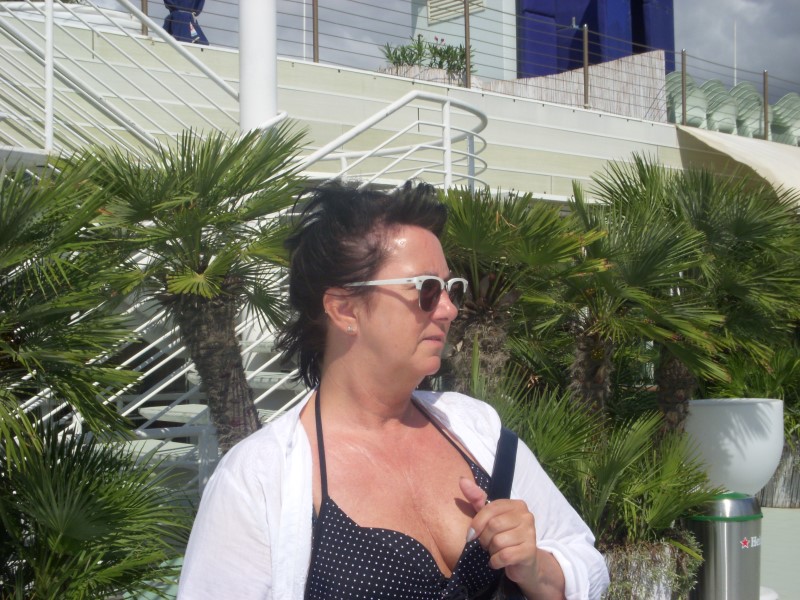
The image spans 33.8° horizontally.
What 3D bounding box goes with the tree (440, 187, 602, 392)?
[{"bbox_3d":[0.380,0.350,6.000,1.120,1.800,1.100,0,0,0],"label":"tree"}]

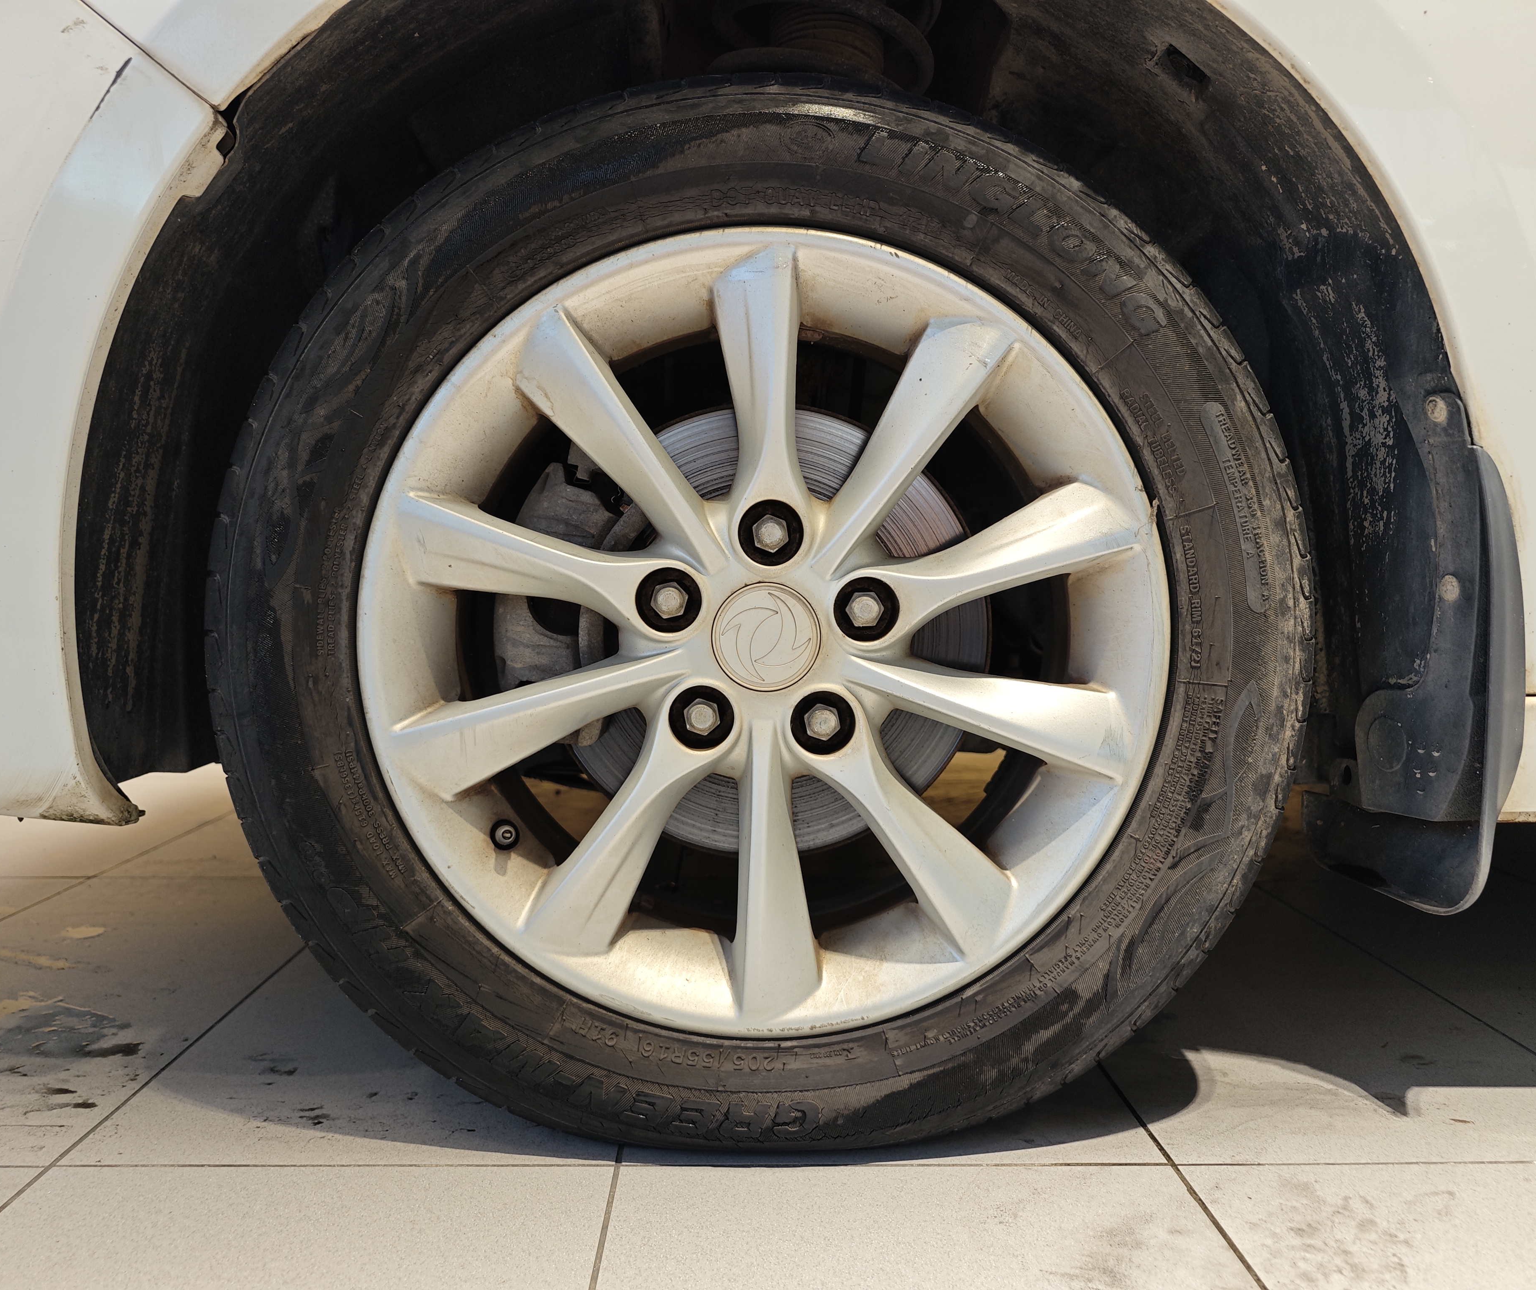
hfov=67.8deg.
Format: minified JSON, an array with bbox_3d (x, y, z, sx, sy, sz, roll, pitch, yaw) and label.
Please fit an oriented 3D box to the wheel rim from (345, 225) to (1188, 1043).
[{"bbox_3d":[-0.002,-0.009,0.714,0.443,0.443,0.183,0,3,-2],"label":"wheel rim"}]

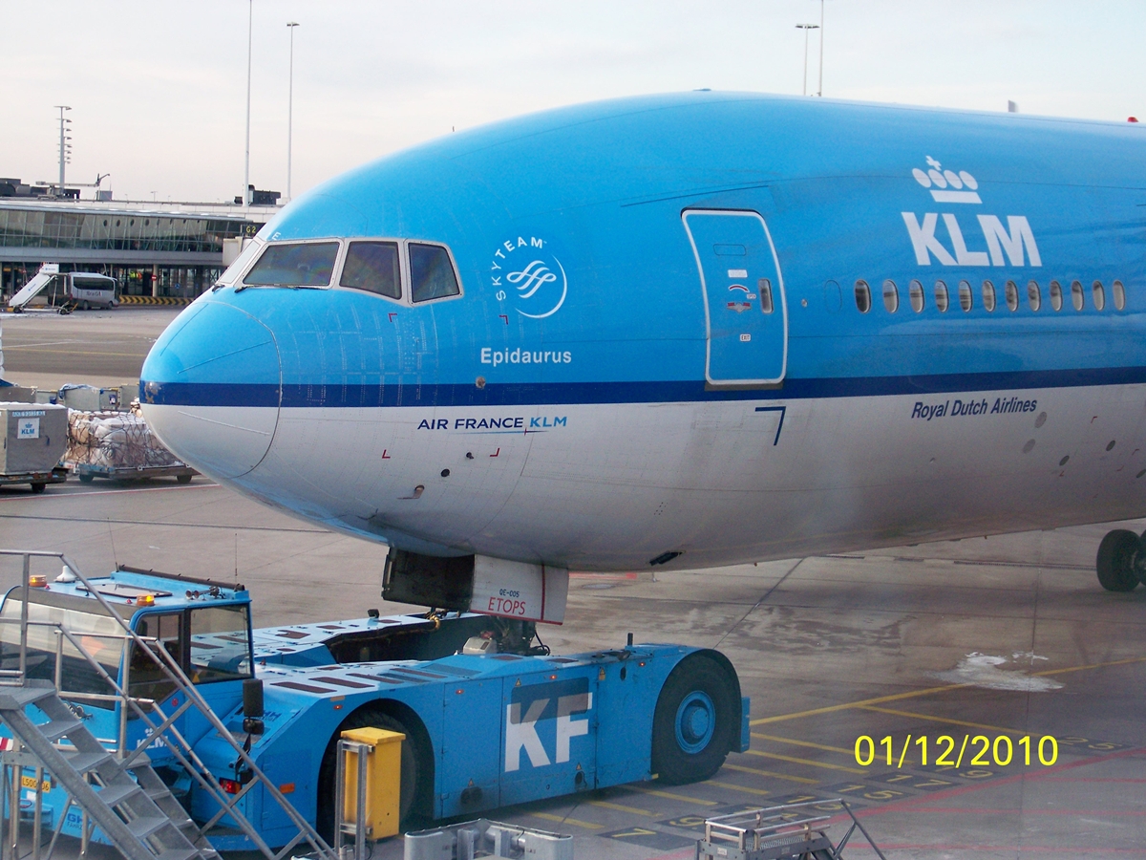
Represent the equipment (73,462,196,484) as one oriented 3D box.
[{"bbox_3d":[-11.596,1.093,74.323,2.200,0.520,3.400,5,5,43],"label":"equipment"}]

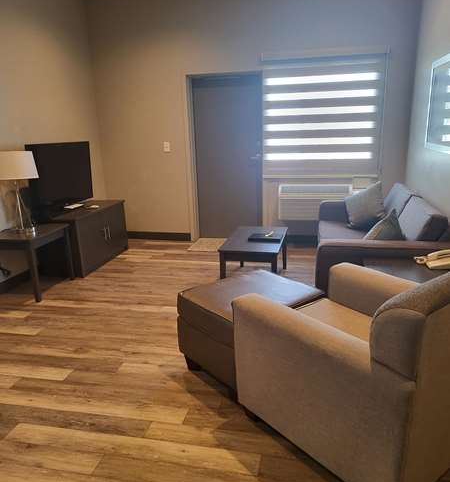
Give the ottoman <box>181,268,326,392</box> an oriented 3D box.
[{"bbox_3d":[0.169,0.559,2.625,0.665,0.490,0.585,-14,20,-36],"label":"ottoman"}]

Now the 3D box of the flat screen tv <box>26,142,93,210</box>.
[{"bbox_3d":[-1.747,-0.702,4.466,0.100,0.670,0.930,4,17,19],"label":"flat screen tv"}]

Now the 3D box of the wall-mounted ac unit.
[{"bbox_3d":[1.119,-0.447,4.859,0.970,0.400,0.200,2,16,13],"label":"wall-mounted ac unit"}]

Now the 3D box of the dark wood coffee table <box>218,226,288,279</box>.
[{"bbox_3d":[0.302,0.195,3.971,0.530,0.450,0.880,2,16,13],"label":"dark wood coffee table"}]

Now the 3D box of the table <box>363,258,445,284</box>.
[{"bbox_3d":[1.218,0.457,2.767,0.560,0.540,0.530,2,16,13],"label":"table"}]

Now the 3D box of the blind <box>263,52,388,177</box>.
[{"bbox_3d":[1.081,-1.382,4.661,1.310,1.360,0.080,2,16,13],"label":"blind"}]

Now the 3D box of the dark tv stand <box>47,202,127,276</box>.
[{"bbox_3d":[-1.585,-0.053,4.799,0.460,0.600,1.060,2,16,14],"label":"dark tv stand"}]

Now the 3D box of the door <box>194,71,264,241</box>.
[{"bbox_3d":[0.046,-0.969,5.181,0.850,2.020,0.070,2,16,13],"label":"door"}]

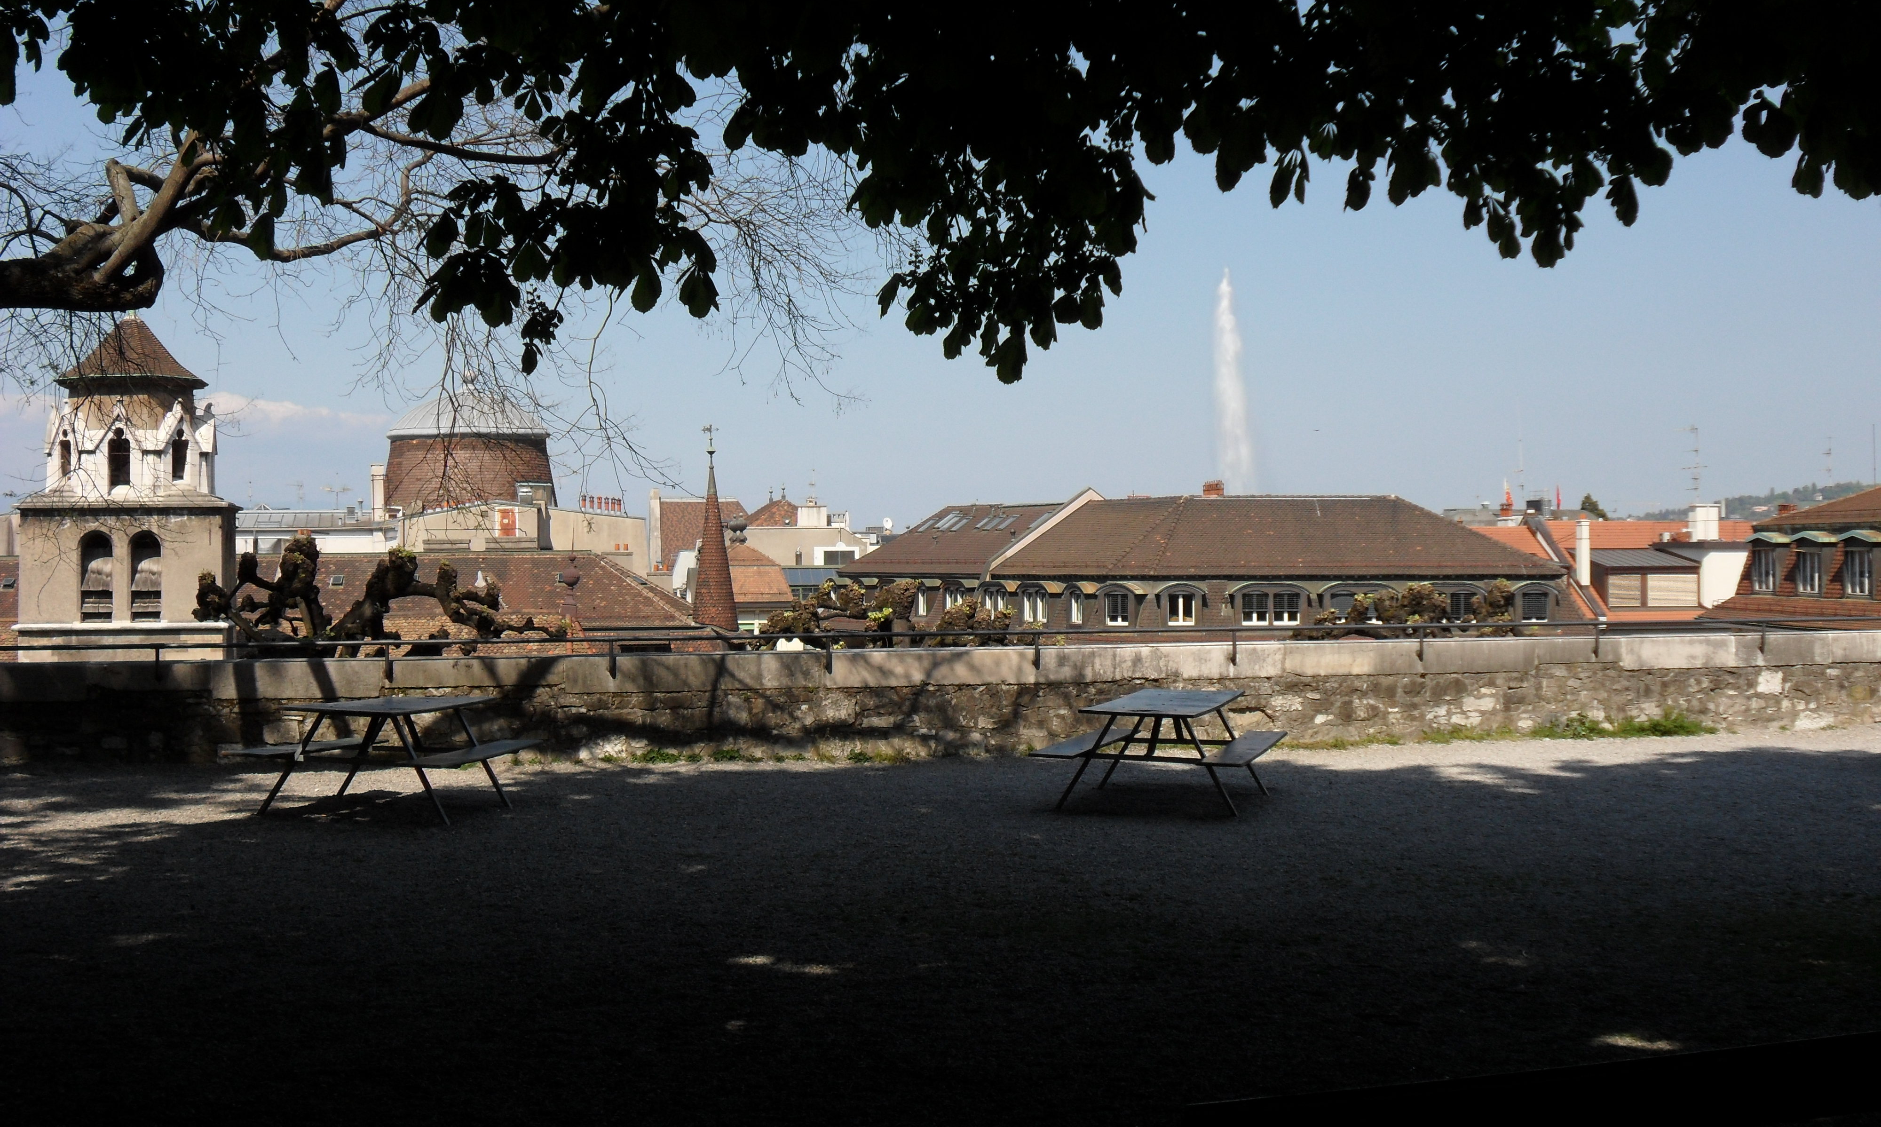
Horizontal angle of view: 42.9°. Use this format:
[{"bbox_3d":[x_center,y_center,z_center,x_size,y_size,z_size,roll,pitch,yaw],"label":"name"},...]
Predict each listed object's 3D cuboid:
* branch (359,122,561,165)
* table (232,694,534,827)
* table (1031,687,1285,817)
[{"bbox_3d":[-2.512,-2.197,12.500,1.060,0.230,0.300,0,1,0],"label":"branch"},{"bbox_3d":[-3.829,1.346,16.677,1.500,0.750,2.030,1,1,8],"label":"table"},{"bbox_3d":[1.662,1.392,17.620,1.500,0.750,2.030,1,1,17],"label":"table"}]

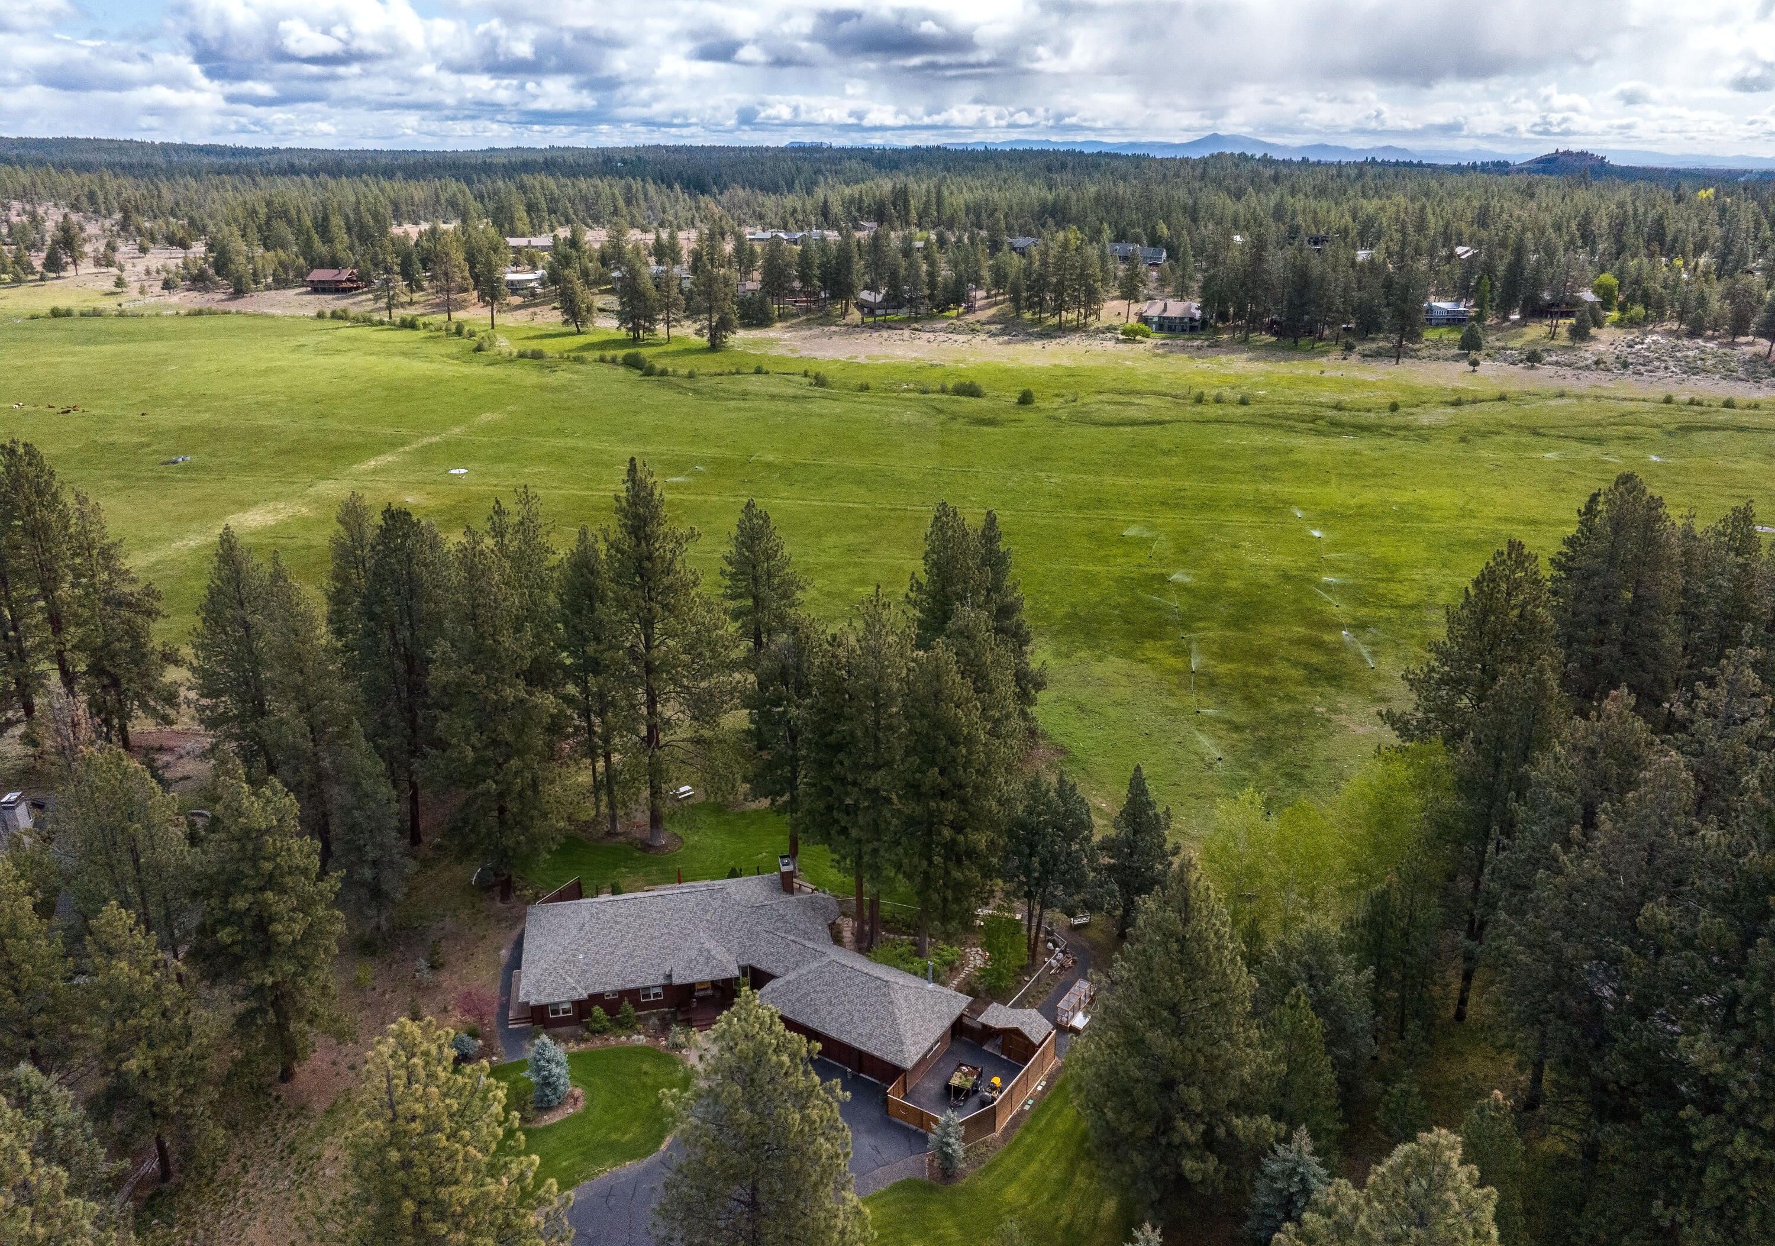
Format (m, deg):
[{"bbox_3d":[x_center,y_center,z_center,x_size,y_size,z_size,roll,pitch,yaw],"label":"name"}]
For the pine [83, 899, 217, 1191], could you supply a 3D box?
[{"bbox_3d":[-40.990,23.230,66.710,6.920,18.060,6.920,1,21,0],"label":"pine"}]

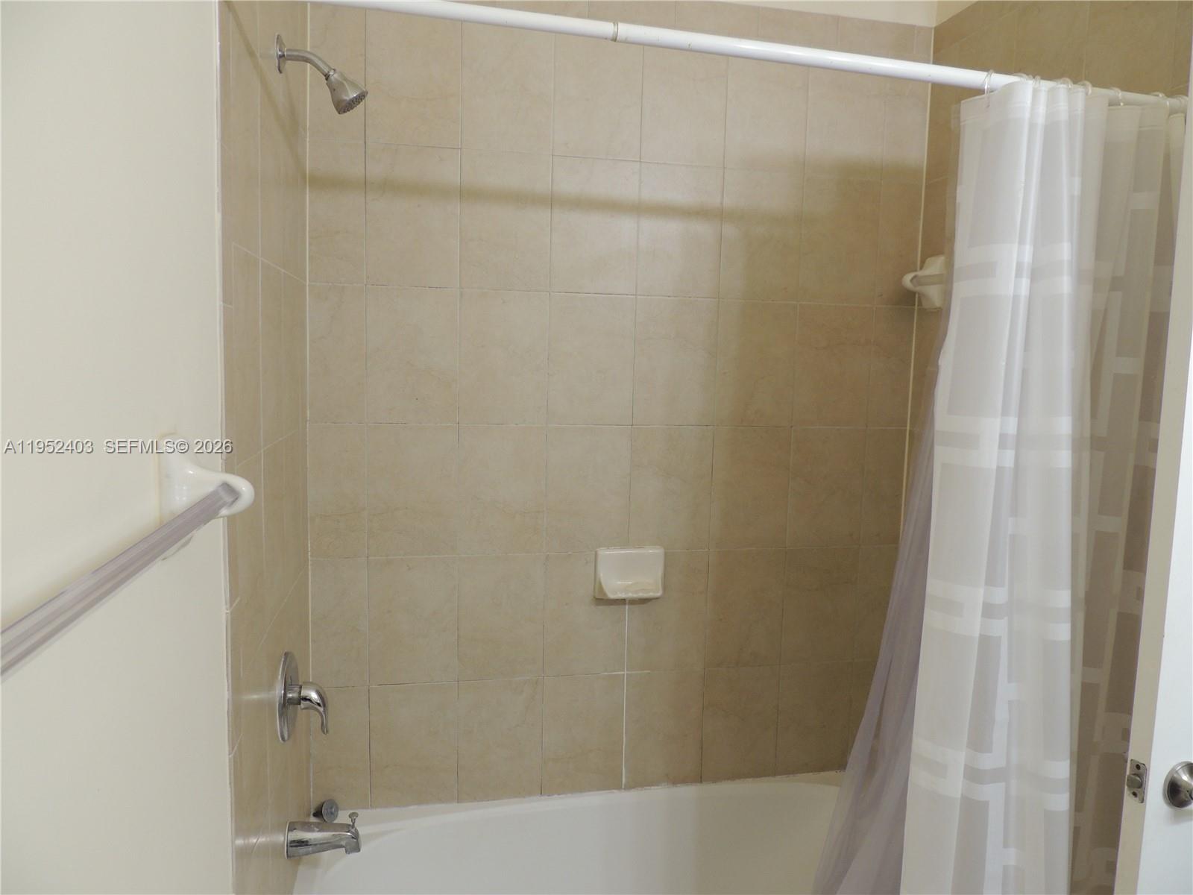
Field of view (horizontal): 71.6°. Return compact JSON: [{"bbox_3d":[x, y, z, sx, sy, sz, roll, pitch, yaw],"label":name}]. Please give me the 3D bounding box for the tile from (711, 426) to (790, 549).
[{"bbox_3d":[0.381,0.102,2.055,0.201,0.302,0.009,0,7,-12],"label":"tile"}]

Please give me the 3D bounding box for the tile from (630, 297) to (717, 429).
[{"bbox_3d":[0.191,-0.205,2.002,0.204,0.306,0.010,0,6,-11],"label":"tile"}]

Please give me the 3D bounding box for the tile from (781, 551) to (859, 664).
[{"bbox_3d":[0.574,0.405,2.129,0.201,0.302,0.009,0,7,-12],"label":"tile"}]

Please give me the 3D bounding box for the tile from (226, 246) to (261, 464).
[{"bbox_3d":[-0.515,-0.138,1.214,0.010,0.303,0.198,0,6,-12],"label":"tile"}]

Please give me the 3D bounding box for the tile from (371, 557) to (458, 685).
[{"bbox_3d":[-0.425,0.403,1.926,0.202,0.303,0.009,0,6,-11],"label":"tile"}]

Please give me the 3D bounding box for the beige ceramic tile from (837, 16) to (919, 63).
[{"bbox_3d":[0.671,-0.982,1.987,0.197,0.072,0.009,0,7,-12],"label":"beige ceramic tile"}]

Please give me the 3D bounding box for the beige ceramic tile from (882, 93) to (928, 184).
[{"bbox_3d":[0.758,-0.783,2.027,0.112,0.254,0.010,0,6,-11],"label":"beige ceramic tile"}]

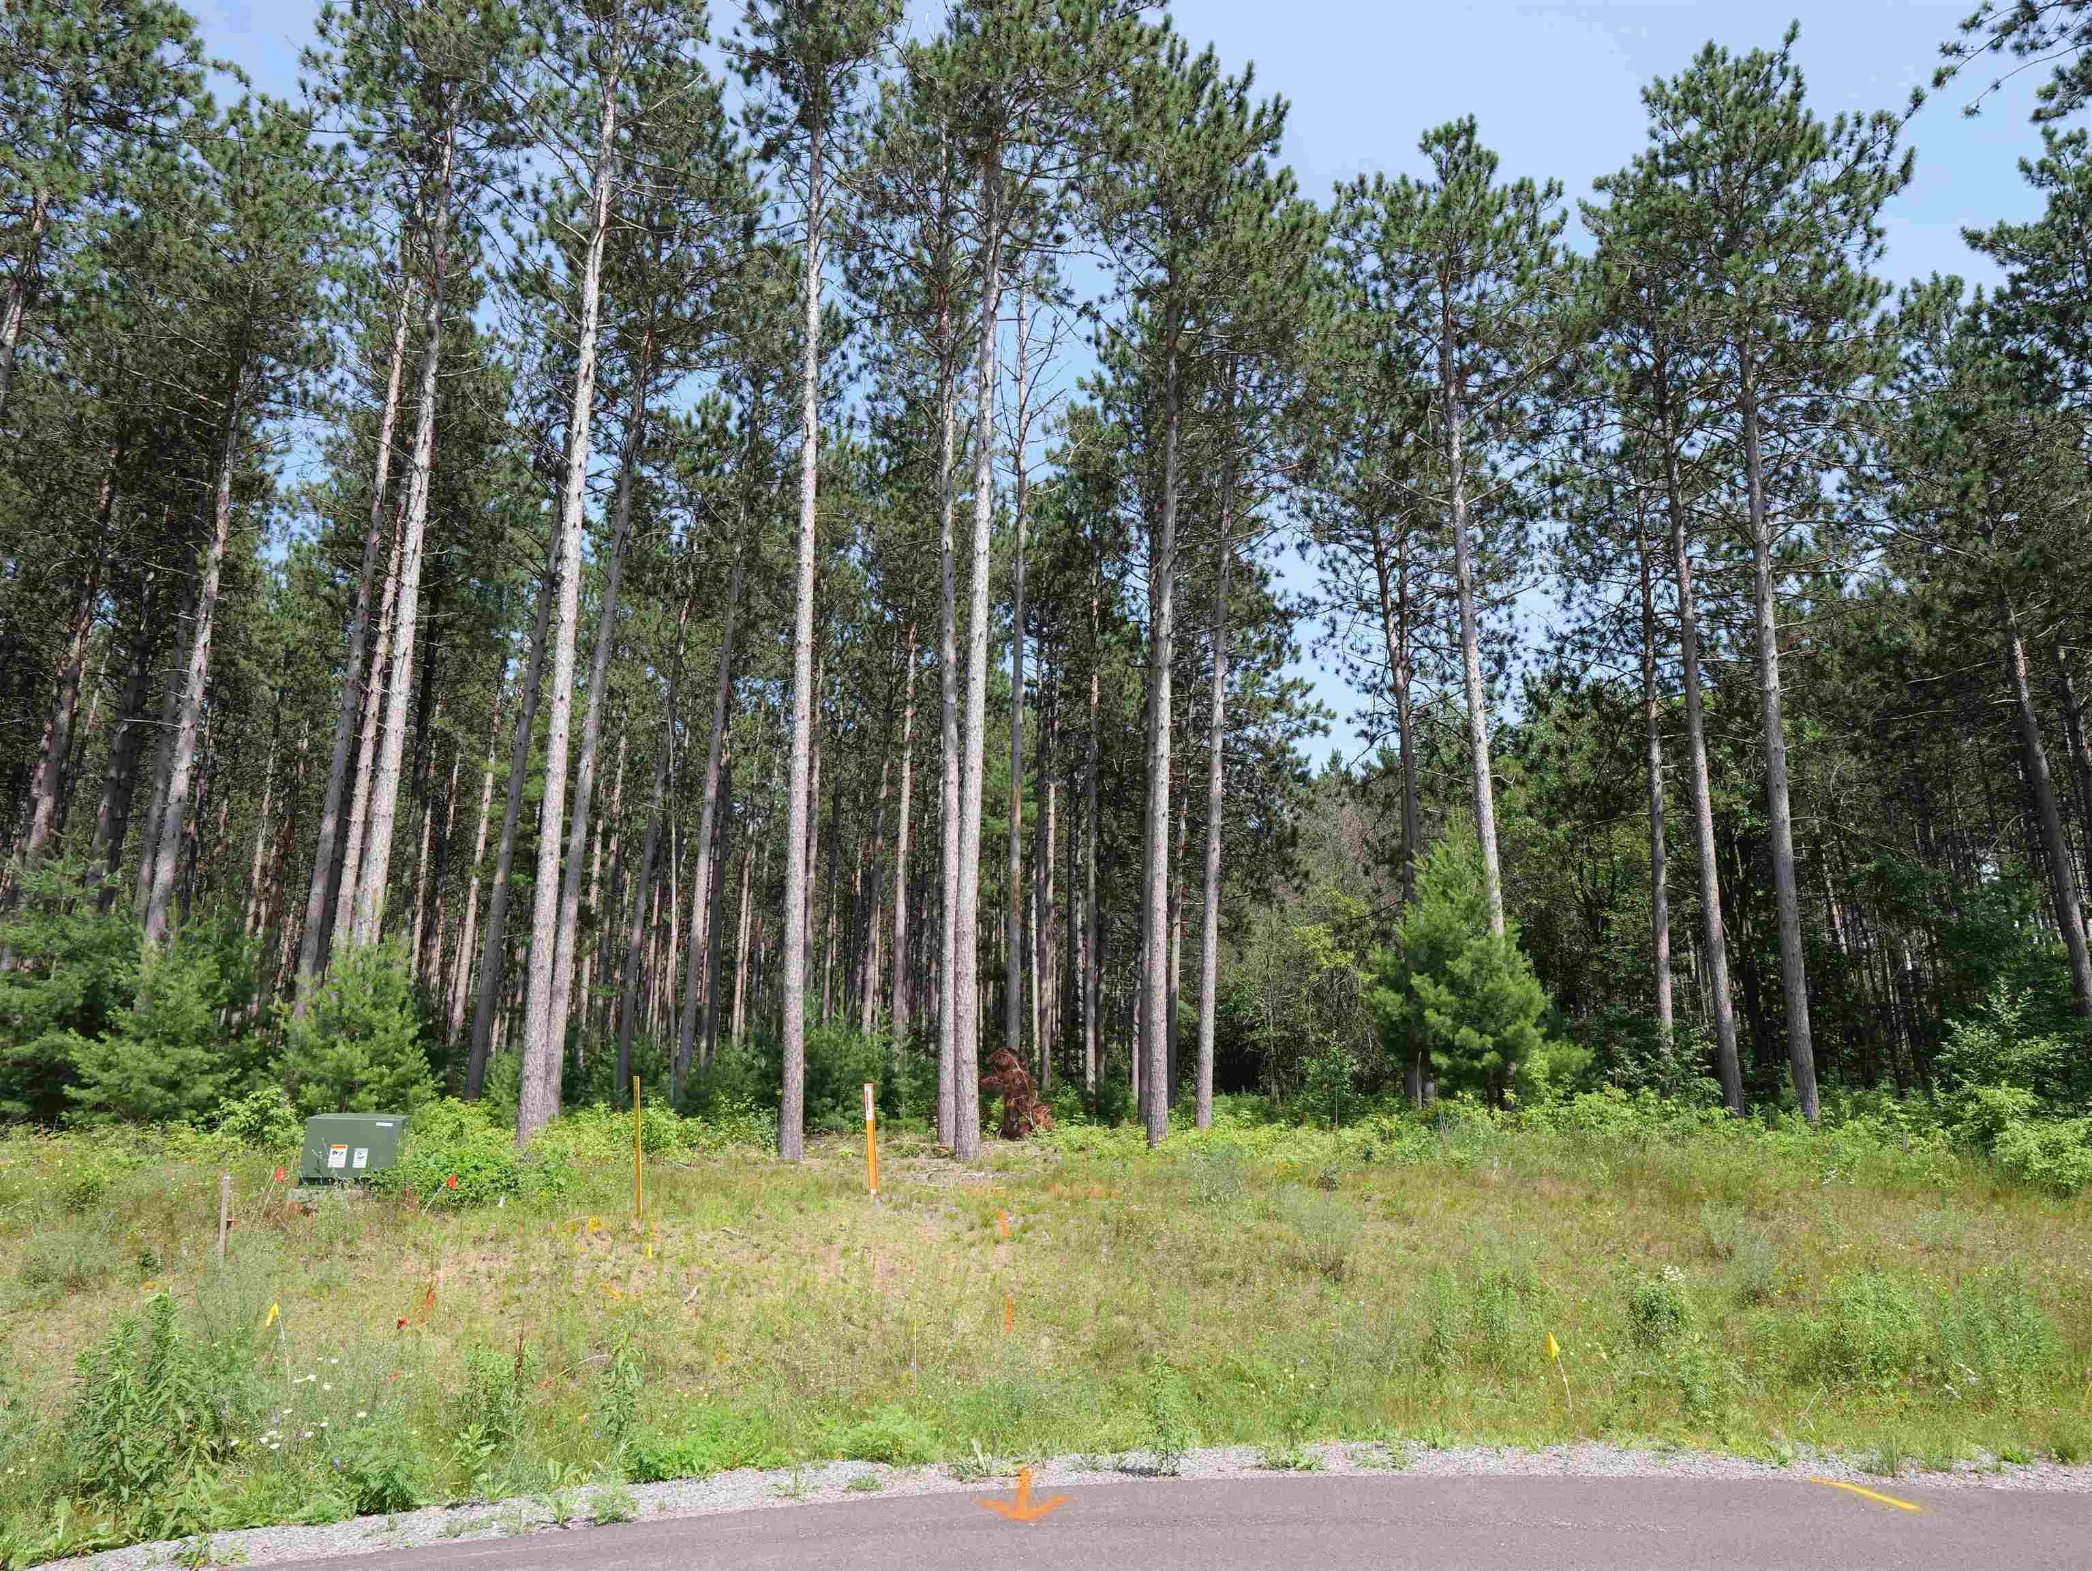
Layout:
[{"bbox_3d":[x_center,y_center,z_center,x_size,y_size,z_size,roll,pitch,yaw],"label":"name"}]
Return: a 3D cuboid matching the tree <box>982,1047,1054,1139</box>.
[{"bbox_3d":[-0.379,4.065,16.000,0.950,1.170,0.850,1,-11,0],"label":"tree"}]

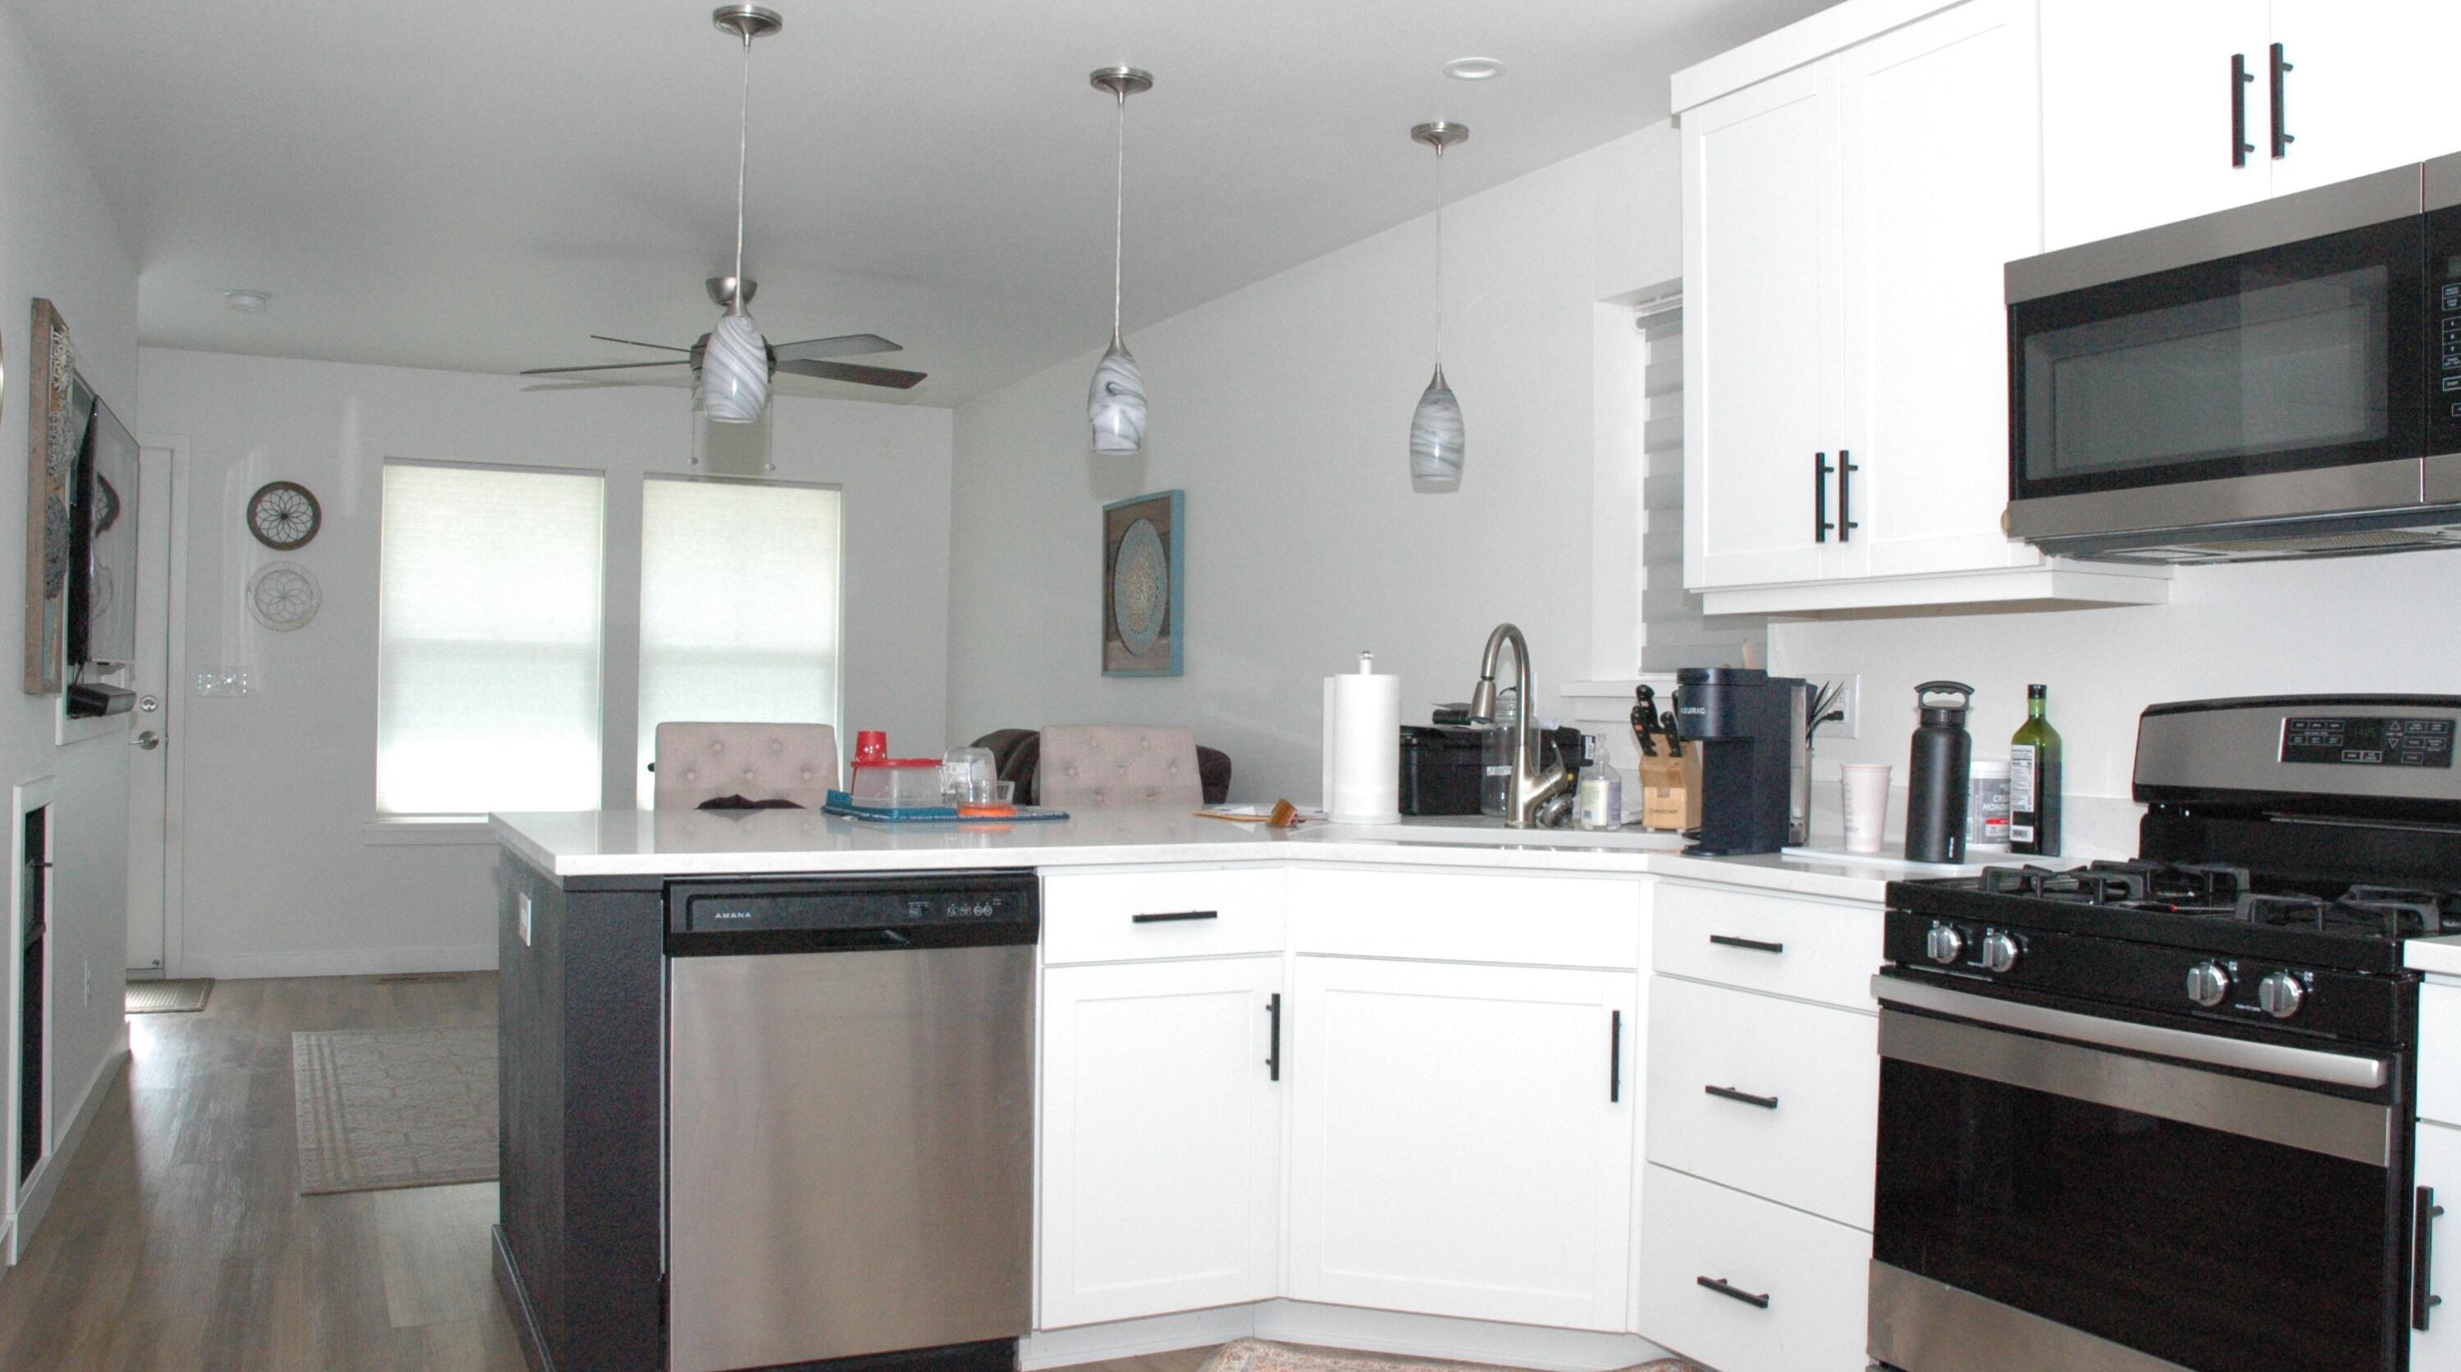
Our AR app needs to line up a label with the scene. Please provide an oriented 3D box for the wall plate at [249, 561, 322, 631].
[{"bbox_3d":[-3.688,-0.345,7.197,0.272,0.272,0.025,1,-1,-27],"label":"wall plate"}]

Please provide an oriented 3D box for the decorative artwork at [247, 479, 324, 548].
[{"bbox_3d":[-3.690,-0.665,7.197,0.270,0.270,0.025,1,-1,-27],"label":"decorative artwork"}]

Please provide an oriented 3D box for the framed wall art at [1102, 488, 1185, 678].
[{"bbox_3d":[-0.310,-0.345,6.508,0.050,0.630,0.590,1,0,-27],"label":"framed wall art"}]

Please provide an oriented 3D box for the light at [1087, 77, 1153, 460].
[{"bbox_3d":[-0.229,-0.863,3.787,0.130,0.780,0.130,1,0,0],"label":"light"}]

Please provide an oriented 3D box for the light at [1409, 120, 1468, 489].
[{"bbox_3d":[0.469,-0.856,4.134,0.132,0.800,0.132,1,-1,0],"label":"light"}]

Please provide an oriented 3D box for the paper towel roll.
[{"bbox_3d":[0.275,0.110,3.820,0.152,0.350,0.150,1,-1,0],"label":"paper towel roll"}]

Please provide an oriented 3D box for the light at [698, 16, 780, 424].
[{"bbox_3d":[-0.922,-0.887,3.471,0.132,0.790,0.132,1,-1,-27],"label":"light"}]

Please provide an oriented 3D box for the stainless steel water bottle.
[{"bbox_3d":[1.111,0.136,2.890,0.093,0.285,0.093,3,-1,-27],"label":"stainless steel water bottle"}]

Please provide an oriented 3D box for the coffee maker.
[{"bbox_3d":[0.896,0.127,3.284,0.290,0.325,0.130,1,0,-42],"label":"coffee maker"}]

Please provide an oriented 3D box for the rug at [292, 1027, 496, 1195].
[{"bbox_3d":[-1.977,1.176,5.497,1.500,0.012,2.240,1,-1,-27],"label":"rug"}]

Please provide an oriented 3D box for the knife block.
[{"bbox_3d":[0.885,0.191,3.685,0.090,0.200,0.130,1,0,24],"label":"knife block"}]

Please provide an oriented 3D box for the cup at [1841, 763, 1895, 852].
[{"bbox_3d":[1.066,0.206,3.090,0.084,0.146,0.084,1,-1,0],"label":"cup"}]

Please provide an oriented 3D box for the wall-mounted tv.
[{"bbox_3d":[-2.766,-0.351,4.537,0.060,0.610,1.110,1,0,-27],"label":"wall-mounted tv"}]

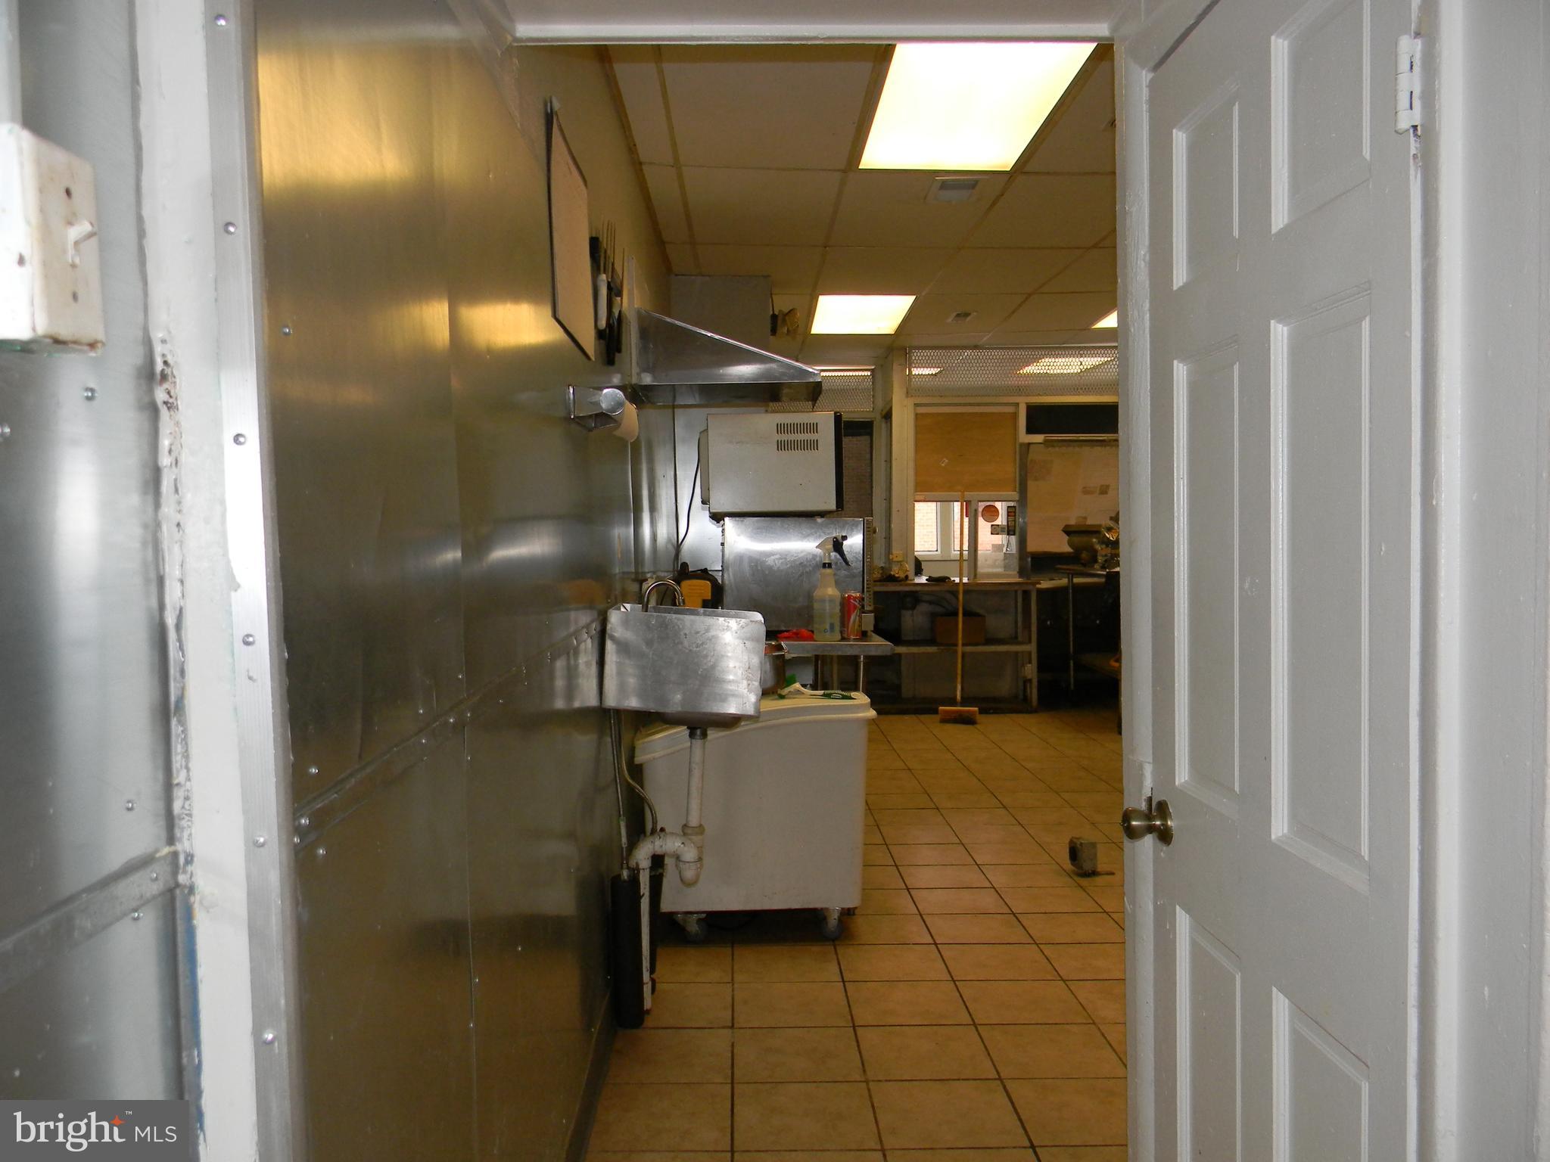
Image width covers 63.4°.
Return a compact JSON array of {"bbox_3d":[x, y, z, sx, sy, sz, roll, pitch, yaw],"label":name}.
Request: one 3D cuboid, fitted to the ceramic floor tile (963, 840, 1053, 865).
[{"bbox_3d":[0.930,1.081,4.959,0.305,0.010,0.305,0,2,-2],"label":"ceramic floor tile"}]

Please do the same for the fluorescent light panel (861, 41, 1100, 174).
[{"bbox_3d":[0.597,-1.486,3.956,0.570,0.050,1.180,0,2,-1],"label":"fluorescent light panel"}]

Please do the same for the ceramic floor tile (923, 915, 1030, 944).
[{"bbox_3d":[0.631,1.092,3.914,0.302,0.010,0.302,0,2,-2],"label":"ceramic floor tile"}]

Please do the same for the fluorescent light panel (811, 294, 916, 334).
[{"bbox_3d":[0.520,-1.641,7.639,0.570,0.060,1.200,0,2,-2],"label":"fluorescent light panel"}]

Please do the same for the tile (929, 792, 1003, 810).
[{"bbox_3d":[0.878,1.020,5.763,0.302,0.010,0.302,0,2,-2],"label":"tile"}]

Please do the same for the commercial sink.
[{"bbox_3d":[-0.225,0.217,3.241,0.387,0.290,0.320,3,2,-2],"label":"commercial sink"}]

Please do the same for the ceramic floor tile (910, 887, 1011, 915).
[{"bbox_3d":[0.638,1.107,4.326,0.305,0.010,0.305,0,2,-2],"label":"ceramic floor tile"}]

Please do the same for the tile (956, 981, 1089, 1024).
[{"bbox_3d":[0.665,1.138,3.375,0.304,0.010,0.304,0,2,-2],"label":"tile"}]

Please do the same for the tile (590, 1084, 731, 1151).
[{"bbox_3d":[-0.240,1.163,2.711,0.292,0.010,0.304,0,2,-2],"label":"tile"}]

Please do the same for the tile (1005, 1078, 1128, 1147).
[{"bbox_3d":[0.676,1.153,2.724,0.302,0.010,0.302,0,2,-2],"label":"tile"}]

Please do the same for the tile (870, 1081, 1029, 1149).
[{"bbox_3d":[0.374,1.164,2.732,0.304,0.010,0.304,0,2,-2],"label":"tile"}]

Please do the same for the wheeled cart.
[{"bbox_3d":[-0.073,0.743,4.013,0.735,0.740,0.370,0,2,-5],"label":"wheeled cart"}]

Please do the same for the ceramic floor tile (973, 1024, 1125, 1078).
[{"bbox_3d":[0.666,1.140,3.030,0.302,0.010,0.302,0,2,-2],"label":"ceramic floor tile"}]

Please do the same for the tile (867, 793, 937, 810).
[{"bbox_3d":[0.574,1.020,5.754,0.302,0.010,0.302,0,2,-2],"label":"tile"}]

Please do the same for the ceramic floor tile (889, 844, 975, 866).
[{"bbox_3d":[0.603,1.056,4.834,0.302,0.010,0.302,0,2,-2],"label":"ceramic floor tile"}]

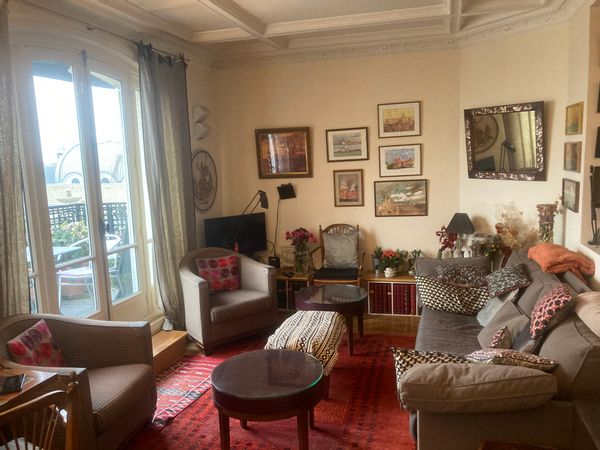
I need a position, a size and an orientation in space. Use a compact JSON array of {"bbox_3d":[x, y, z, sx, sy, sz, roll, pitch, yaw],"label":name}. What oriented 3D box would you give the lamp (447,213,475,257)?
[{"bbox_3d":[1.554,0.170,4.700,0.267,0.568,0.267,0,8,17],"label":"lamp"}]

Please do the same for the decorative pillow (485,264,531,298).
[{"bbox_3d":[1.585,0.432,3.712,0.330,0.110,0.290,-22,24,10],"label":"decorative pillow"}]

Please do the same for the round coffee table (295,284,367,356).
[{"bbox_3d":[0.269,0.797,4.096,0.605,0.440,0.605,-2,8,0],"label":"round coffee table"}]

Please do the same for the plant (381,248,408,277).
[{"bbox_3d":[0.957,0.389,4.915,0.257,0.277,0.218,0,8,17],"label":"plant"}]

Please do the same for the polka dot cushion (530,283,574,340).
[{"bbox_3d":[1.506,0.509,2.913,0.130,0.350,0.360,33,16,9],"label":"polka dot cushion"}]

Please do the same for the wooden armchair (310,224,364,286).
[{"bbox_3d":[0.389,0.456,4.848,0.540,0.910,0.570,-1,8,12],"label":"wooden armchair"}]

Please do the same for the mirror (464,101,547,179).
[{"bbox_3d":[1.776,-0.711,4.242,0.040,0.641,0.782,-14,13,-29],"label":"mirror"}]

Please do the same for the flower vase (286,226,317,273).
[{"bbox_3d":[0.005,0.283,5.198,0.307,0.487,0.277,0,8,17],"label":"flower vase"}]

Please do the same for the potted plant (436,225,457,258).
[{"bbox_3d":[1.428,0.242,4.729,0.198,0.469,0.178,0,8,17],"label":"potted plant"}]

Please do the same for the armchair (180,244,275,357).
[{"bbox_3d":[-0.730,0.643,4.534,0.752,0.762,0.703,-9,10,-38],"label":"armchair"}]

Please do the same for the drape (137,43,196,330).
[{"bbox_3d":[-1.060,-0.249,4.159,0.150,2.420,0.700,0,8,16],"label":"drape"}]

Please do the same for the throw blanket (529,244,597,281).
[{"bbox_3d":[1.761,0.240,3.281,0.356,0.178,0.446,0,8,17],"label":"throw blanket"}]

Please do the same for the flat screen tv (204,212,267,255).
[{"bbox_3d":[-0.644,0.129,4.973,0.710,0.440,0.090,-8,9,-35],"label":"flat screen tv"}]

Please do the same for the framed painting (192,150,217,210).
[{"bbox_3d":[-0.985,-0.459,5.076,0.030,0.629,0.564,0,8,17],"label":"framed painting"}]

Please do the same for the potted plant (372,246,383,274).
[{"bbox_3d":[0.794,0.377,4.951,0.115,0.280,0.115,0,8,14],"label":"potted plant"}]

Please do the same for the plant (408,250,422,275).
[{"bbox_3d":[1.158,0.390,4.865,0.158,0.273,0.158,0,8,17],"label":"plant"}]

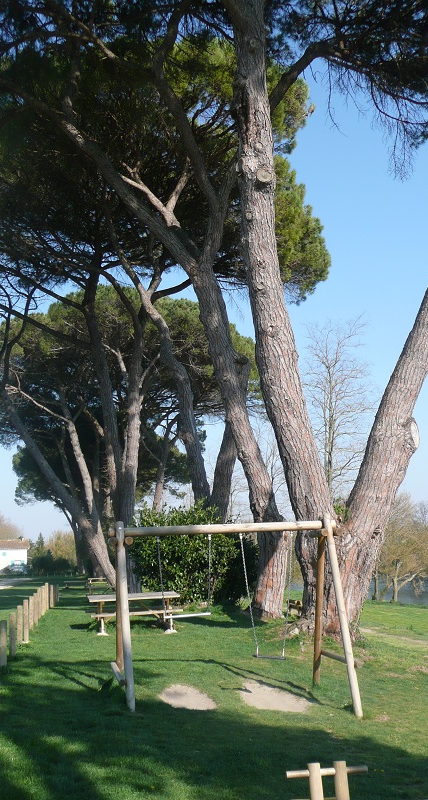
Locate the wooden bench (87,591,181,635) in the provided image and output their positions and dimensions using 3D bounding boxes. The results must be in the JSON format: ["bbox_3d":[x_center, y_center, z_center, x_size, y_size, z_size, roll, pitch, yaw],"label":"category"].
[{"bbox_3d":[-1.783,4.676,18.295,1.970,0.790,1.600,0,-11,-11],"label":"wooden bench"}]

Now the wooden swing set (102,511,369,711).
[{"bbox_3d":[0.179,2.621,10.344,2.954,2.296,1.822,0,-11,-11],"label":"wooden swing set"}]

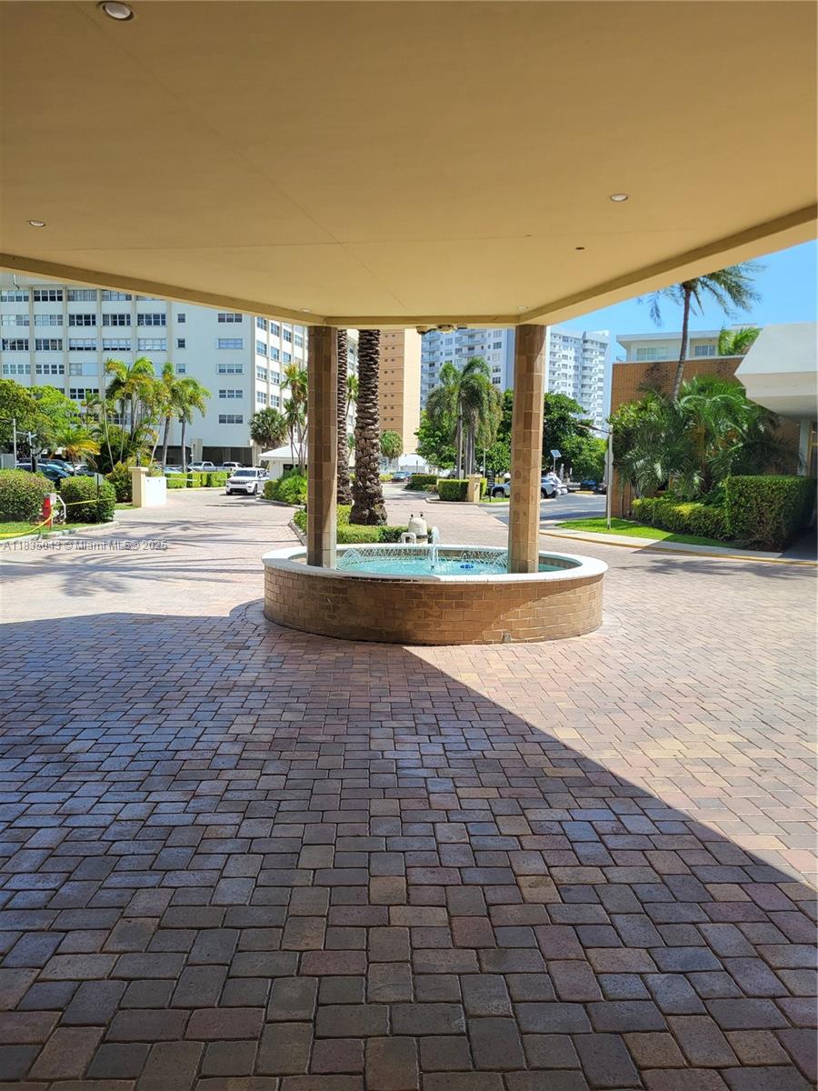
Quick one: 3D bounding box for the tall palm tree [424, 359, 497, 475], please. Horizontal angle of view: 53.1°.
[{"bbox_3d":[3.558,-7.615,53.000,4.800,9.100,4.600,1,5,0],"label":"tall palm tree"}]

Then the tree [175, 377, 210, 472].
[{"bbox_3d":[-16.781,-8.685,63.483,2.800,8.632,2.800,-1,6,-14],"label":"tree"}]

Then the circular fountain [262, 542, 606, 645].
[{"bbox_3d":[0.314,0.488,10.120,4.150,0.670,4.150,1,5,0],"label":"circular fountain"}]

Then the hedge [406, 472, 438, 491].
[{"bbox_3d":[1.036,-4.949,64.322,2.500,1.241,2.000,1,6,0],"label":"hedge"}]

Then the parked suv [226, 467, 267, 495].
[{"bbox_3d":[-10.734,-4.271,54.200,1.940,1.760,4.800,1,5,-1],"label":"parked suv"}]

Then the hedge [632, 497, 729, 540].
[{"bbox_3d":[8.566,-0.946,25.013,1.000,0.837,7.400,1,6,-2],"label":"hedge"}]

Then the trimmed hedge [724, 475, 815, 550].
[{"bbox_3d":[8.780,-0.859,20.200,1.500,1.620,2.400,4,6,28],"label":"trimmed hedge"}]

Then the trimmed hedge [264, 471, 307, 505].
[{"bbox_3d":[-6.180,-2.980,41.416,2.300,1.454,2.400,0,6,-9],"label":"trimmed hedge"}]

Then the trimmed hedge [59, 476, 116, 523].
[{"bbox_3d":[-9.648,-1.410,24.594,1.600,1.312,1.600,-1,6,-21],"label":"trimmed hedge"}]

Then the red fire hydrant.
[{"bbox_3d":[-9.414,-0.933,21.400,0.330,0.900,0.330,-1,6,-24],"label":"red fire hydrant"}]

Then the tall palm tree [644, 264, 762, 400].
[{"bbox_3d":[9.587,-5.351,27.300,4.700,9.400,4.600,1,5,0],"label":"tall palm tree"}]

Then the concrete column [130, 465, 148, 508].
[{"bbox_3d":[-10.684,-2.308,32.400,0.530,1.660,0.550,1,5,0],"label":"concrete column"}]

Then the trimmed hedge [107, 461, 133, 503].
[{"bbox_3d":[-13.034,-2.870,37.117,1.400,1.748,1.400,-1,6,-19],"label":"trimmed hedge"}]

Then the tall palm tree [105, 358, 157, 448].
[{"bbox_3d":[-14.190,-6.015,42.000,3.000,7.200,3.000,1,5,0],"label":"tall palm tree"}]

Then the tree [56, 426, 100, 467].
[{"bbox_3d":[-14.680,-3.583,36.347,1.950,3.409,1.950,-1,6,-22],"label":"tree"}]

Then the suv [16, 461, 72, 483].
[{"bbox_3d":[-18.124,-3.105,39.915,4.700,1.757,1.880,2,6,10],"label":"suv"}]

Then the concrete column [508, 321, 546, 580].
[{"bbox_3d":[1.314,-0.966,9.097,0.340,2.920,0.340,1,6,0],"label":"concrete column"}]

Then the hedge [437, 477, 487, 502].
[{"bbox_3d":[2.929,-3.112,45.508,2.400,1.255,1.200,4,6,25],"label":"hedge"}]

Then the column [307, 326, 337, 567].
[{"bbox_3d":[-0.993,-1.003,9.370,0.335,2.930,0.335,1,5,0],"label":"column"}]

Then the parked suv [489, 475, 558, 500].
[{"bbox_3d":[7.388,-3.903,53.700,4.550,1.640,1.830,1,5,0],"label":"parked suv"}]

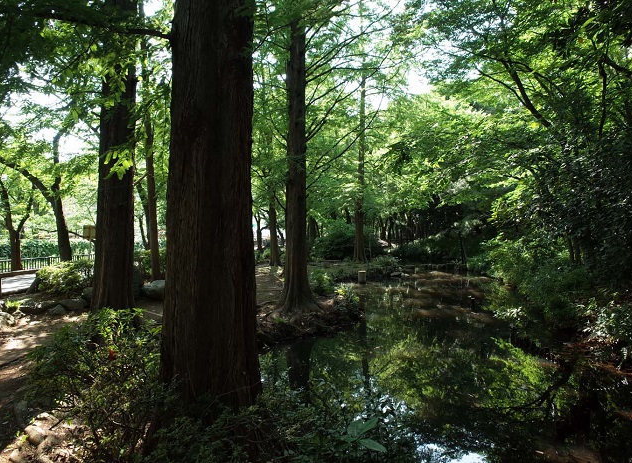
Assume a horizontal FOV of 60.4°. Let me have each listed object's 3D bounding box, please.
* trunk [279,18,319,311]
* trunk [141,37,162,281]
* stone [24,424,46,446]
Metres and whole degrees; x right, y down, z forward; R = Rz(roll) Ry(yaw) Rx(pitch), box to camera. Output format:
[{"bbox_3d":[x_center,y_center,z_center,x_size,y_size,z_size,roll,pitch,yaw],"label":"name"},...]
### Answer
[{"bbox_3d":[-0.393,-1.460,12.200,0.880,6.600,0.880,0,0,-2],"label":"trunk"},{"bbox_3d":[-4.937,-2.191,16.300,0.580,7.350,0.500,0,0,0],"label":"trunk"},{"bbox_3d":[-2.014,1.465,3.900,0.165,0.115,0.150,0,0,0],"label":"stone"}]

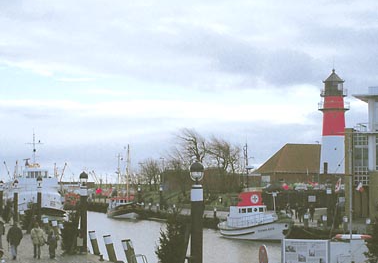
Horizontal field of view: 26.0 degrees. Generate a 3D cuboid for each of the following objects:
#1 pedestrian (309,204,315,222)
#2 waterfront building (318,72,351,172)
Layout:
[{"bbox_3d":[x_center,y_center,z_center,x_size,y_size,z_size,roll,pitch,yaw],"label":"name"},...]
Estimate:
[{"bbox_3d":[11.973,8.013,79.944,0.550,1.720,0.400,-1,-4,18],"label":"pedestrian"},{"bbox_3d":[26.396,-1.149,148.331,5.500,20.500,5.500,0,-4,0],"label":"waterfront building"}]

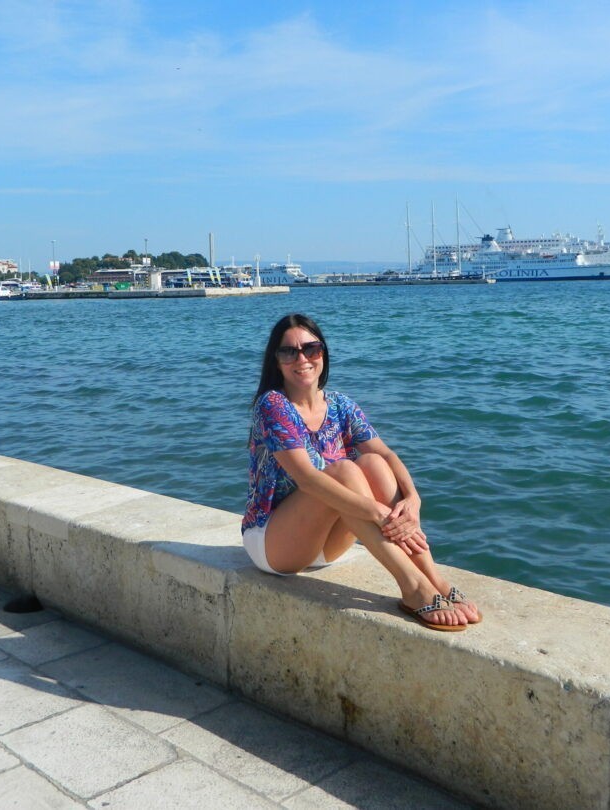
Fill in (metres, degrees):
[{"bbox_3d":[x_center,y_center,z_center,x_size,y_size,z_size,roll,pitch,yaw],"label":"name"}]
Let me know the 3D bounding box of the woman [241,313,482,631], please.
[{"bbox_3d":[0.176,0.145,2.680,0.440,0.850,0.820,-9,11,-44],"label":"woman"}]

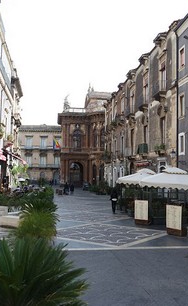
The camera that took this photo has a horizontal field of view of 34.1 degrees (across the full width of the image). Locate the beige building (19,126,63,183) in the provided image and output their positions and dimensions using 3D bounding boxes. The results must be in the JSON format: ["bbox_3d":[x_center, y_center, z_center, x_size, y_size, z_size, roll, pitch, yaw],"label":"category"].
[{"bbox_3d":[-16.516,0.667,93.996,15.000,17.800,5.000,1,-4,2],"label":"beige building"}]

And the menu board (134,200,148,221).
[{"bbox_3d":[2.598,3.108,16.162,0.760,1.240,0.400,-1,-4,27],"label":"menu board"}]

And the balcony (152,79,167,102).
[{"bbox_3d":[5.592,-5.176,26.034,0.700,1.450,1.600,1,-4,-9],"label":"balcony"}]

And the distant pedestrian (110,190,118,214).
[{"bbox_3d":[1.353,3.218,20.599,0.520,1.740,0.340,1,-4,-5],"label":"distant pedestrian"}]

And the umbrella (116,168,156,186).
[{"bbox_3d":[3.061,2.422,18.231,3.100,2.960,3.100,0,-4,8],"label":"umbrella"}]

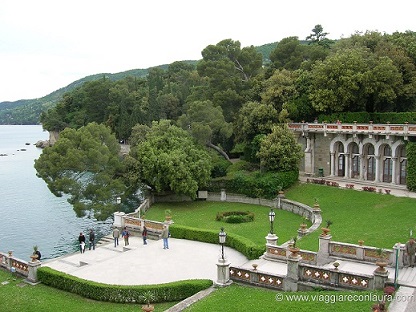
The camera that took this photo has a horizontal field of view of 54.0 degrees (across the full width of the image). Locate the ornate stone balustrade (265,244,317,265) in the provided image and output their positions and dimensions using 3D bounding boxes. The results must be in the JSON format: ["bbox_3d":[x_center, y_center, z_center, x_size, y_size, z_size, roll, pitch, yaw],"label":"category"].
[{"bbox_3d":[6.165,7.434,30.447,3.762,1.030,0.416,3,5,30],"label":"ornate stone balustrade"}]

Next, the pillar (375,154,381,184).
[{"bbox_3d":[20.603,1.589,49.803,0.530,3.311,0.530,-3,6,-33],"label":"pillar"}]

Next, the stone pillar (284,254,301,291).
[{"bbox_3d":[5.153,7.138,24.864,0.750,2.033,0.750,2,5,24],"label":"stone pillar"}]

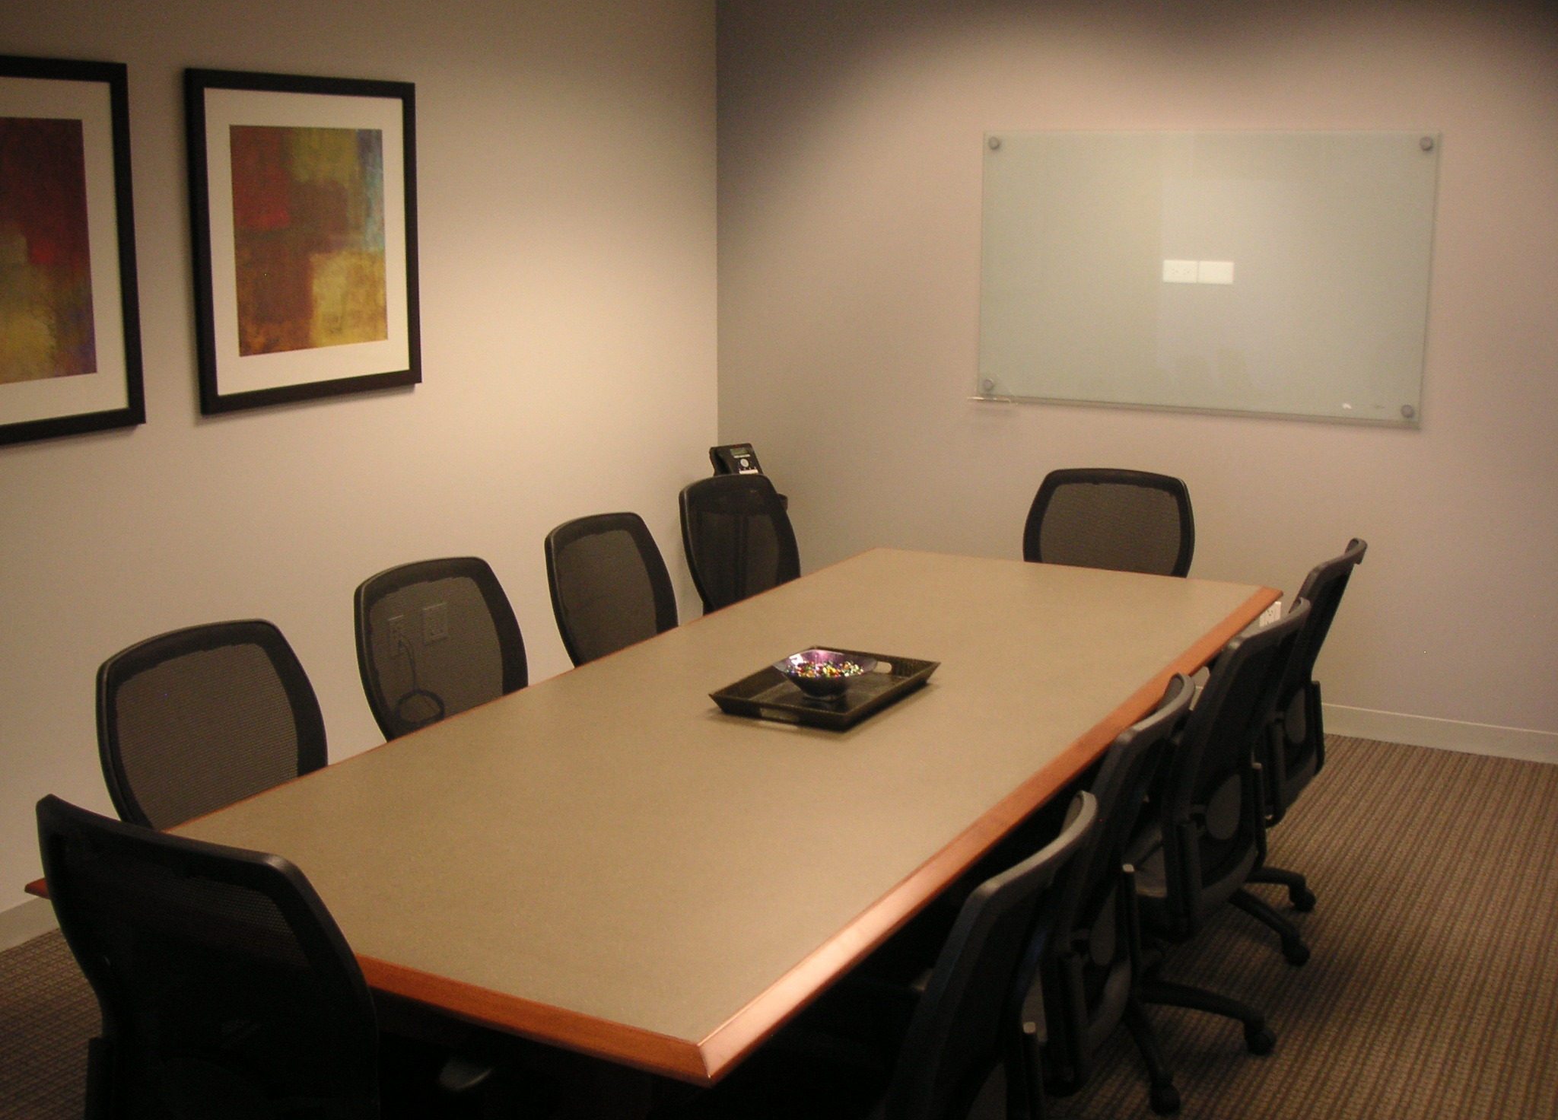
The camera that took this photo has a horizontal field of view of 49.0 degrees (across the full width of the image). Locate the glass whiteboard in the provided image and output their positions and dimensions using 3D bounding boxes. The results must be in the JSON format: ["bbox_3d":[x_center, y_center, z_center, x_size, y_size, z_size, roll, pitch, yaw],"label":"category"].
[{"bbox_3d":[1.389,-0.957,5.745,1.512,0.920,0.025,7,13,27],"label":"glass whiteboard"}]

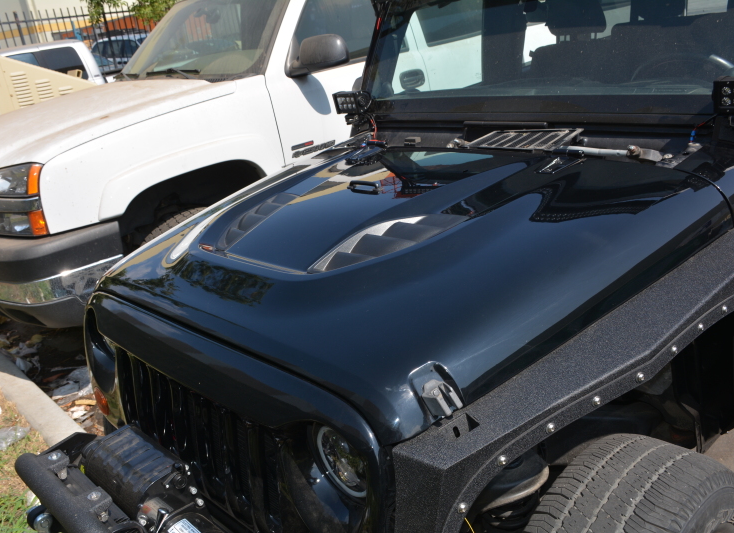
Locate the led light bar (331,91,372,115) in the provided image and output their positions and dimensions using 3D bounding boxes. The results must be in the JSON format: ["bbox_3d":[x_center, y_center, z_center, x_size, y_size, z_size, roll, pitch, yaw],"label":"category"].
[{"bbox_3d":[-0.067,-0.701,2.841,0.161,0.087,0.082,13,34,43],"label":"led light bar"}]

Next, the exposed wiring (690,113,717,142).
[{"bbox_3d":[0.948,-0.386,1.877,0.071,0.082,0.041,13,29,43],"label":"exposed wiring"}]

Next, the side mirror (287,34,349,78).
[{"bbox_3d":[-0.279,-1.197,3.811,0.275,0.209,0.168,13,29,43],"label":"side mirror"}]

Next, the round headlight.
[{"bbox_3d":[-0.027,0.373,1.331,0.168,0.168,0.080,13,29,43],"label":"round headlight"}]

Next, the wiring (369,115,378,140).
[{"bbox_3d":[0.020,-0.580,2.774,0.029,0.109,0.033,13,29,43],"label":"wiring"}]

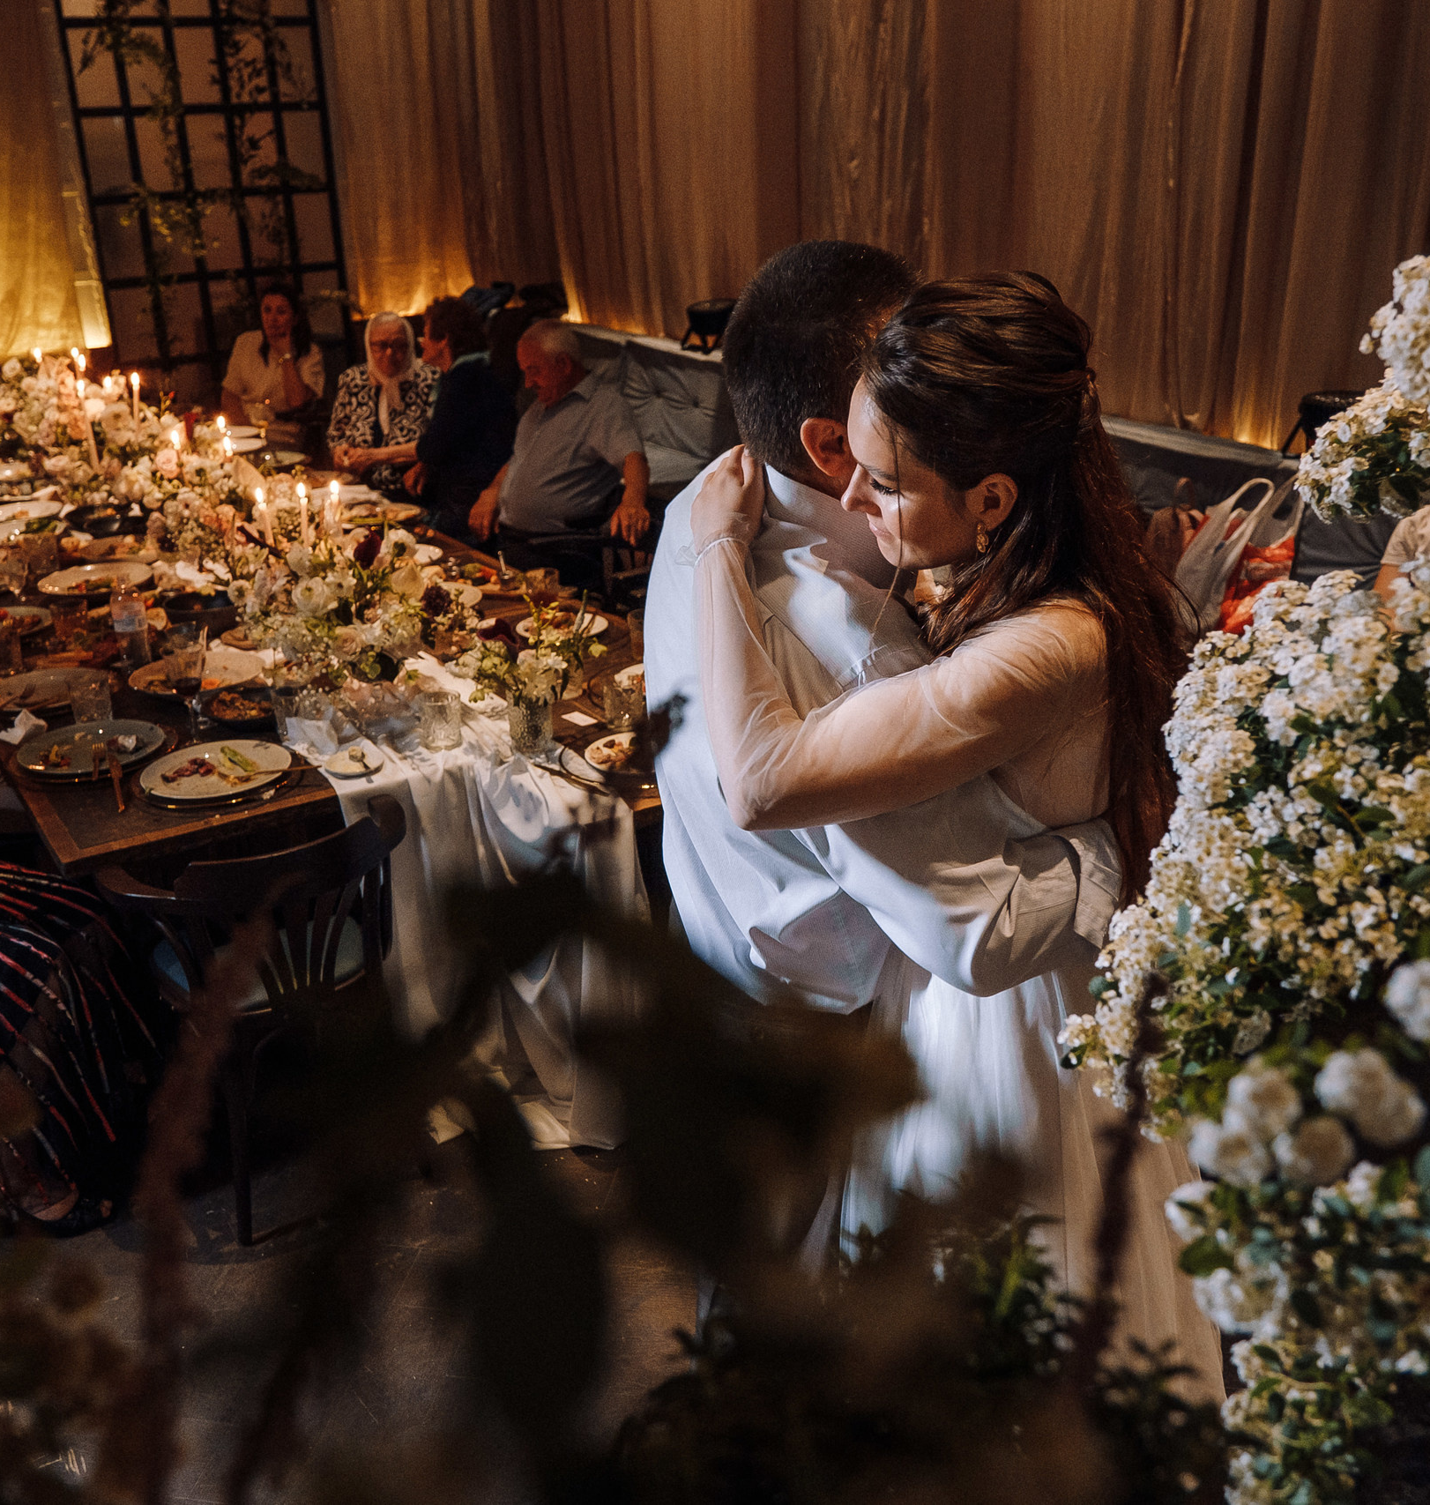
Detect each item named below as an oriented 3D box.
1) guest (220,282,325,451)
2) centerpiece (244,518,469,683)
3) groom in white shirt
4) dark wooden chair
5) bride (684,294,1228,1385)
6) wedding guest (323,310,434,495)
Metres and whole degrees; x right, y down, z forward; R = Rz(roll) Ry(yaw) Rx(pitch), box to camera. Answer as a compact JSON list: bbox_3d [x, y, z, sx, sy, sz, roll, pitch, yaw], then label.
[{"bbox_3d":[-1.751,-1.233,6.182,0.480,1.305,0.700,-2,22,-3],"label":"guest"},{"bbox_3d":[-0.814,-0.354,3.387,0.440,0.270,0.430,-15,26,-30],"label":"centerpiece"},{"bbox_3d":[0.157,0.294,1.810,0.570,1.730,0.550,-13,25,-27],"label":"groom in white shirt"},{"bbox_3d":[-0.815,0.461,2.721,0.500,0.770,0.510,-15,26,-30],"label":"dark wooden chair"},{"bbox_3d":[0.338,0.326,1.760,0.760,1.700,0.680,-4,23,-6],"label":"bride"},{"bbox_3d":[-1.292,-1.049,5.823,0.500,1.220,0.700,5,23,15],"label":"wedding guest"}]

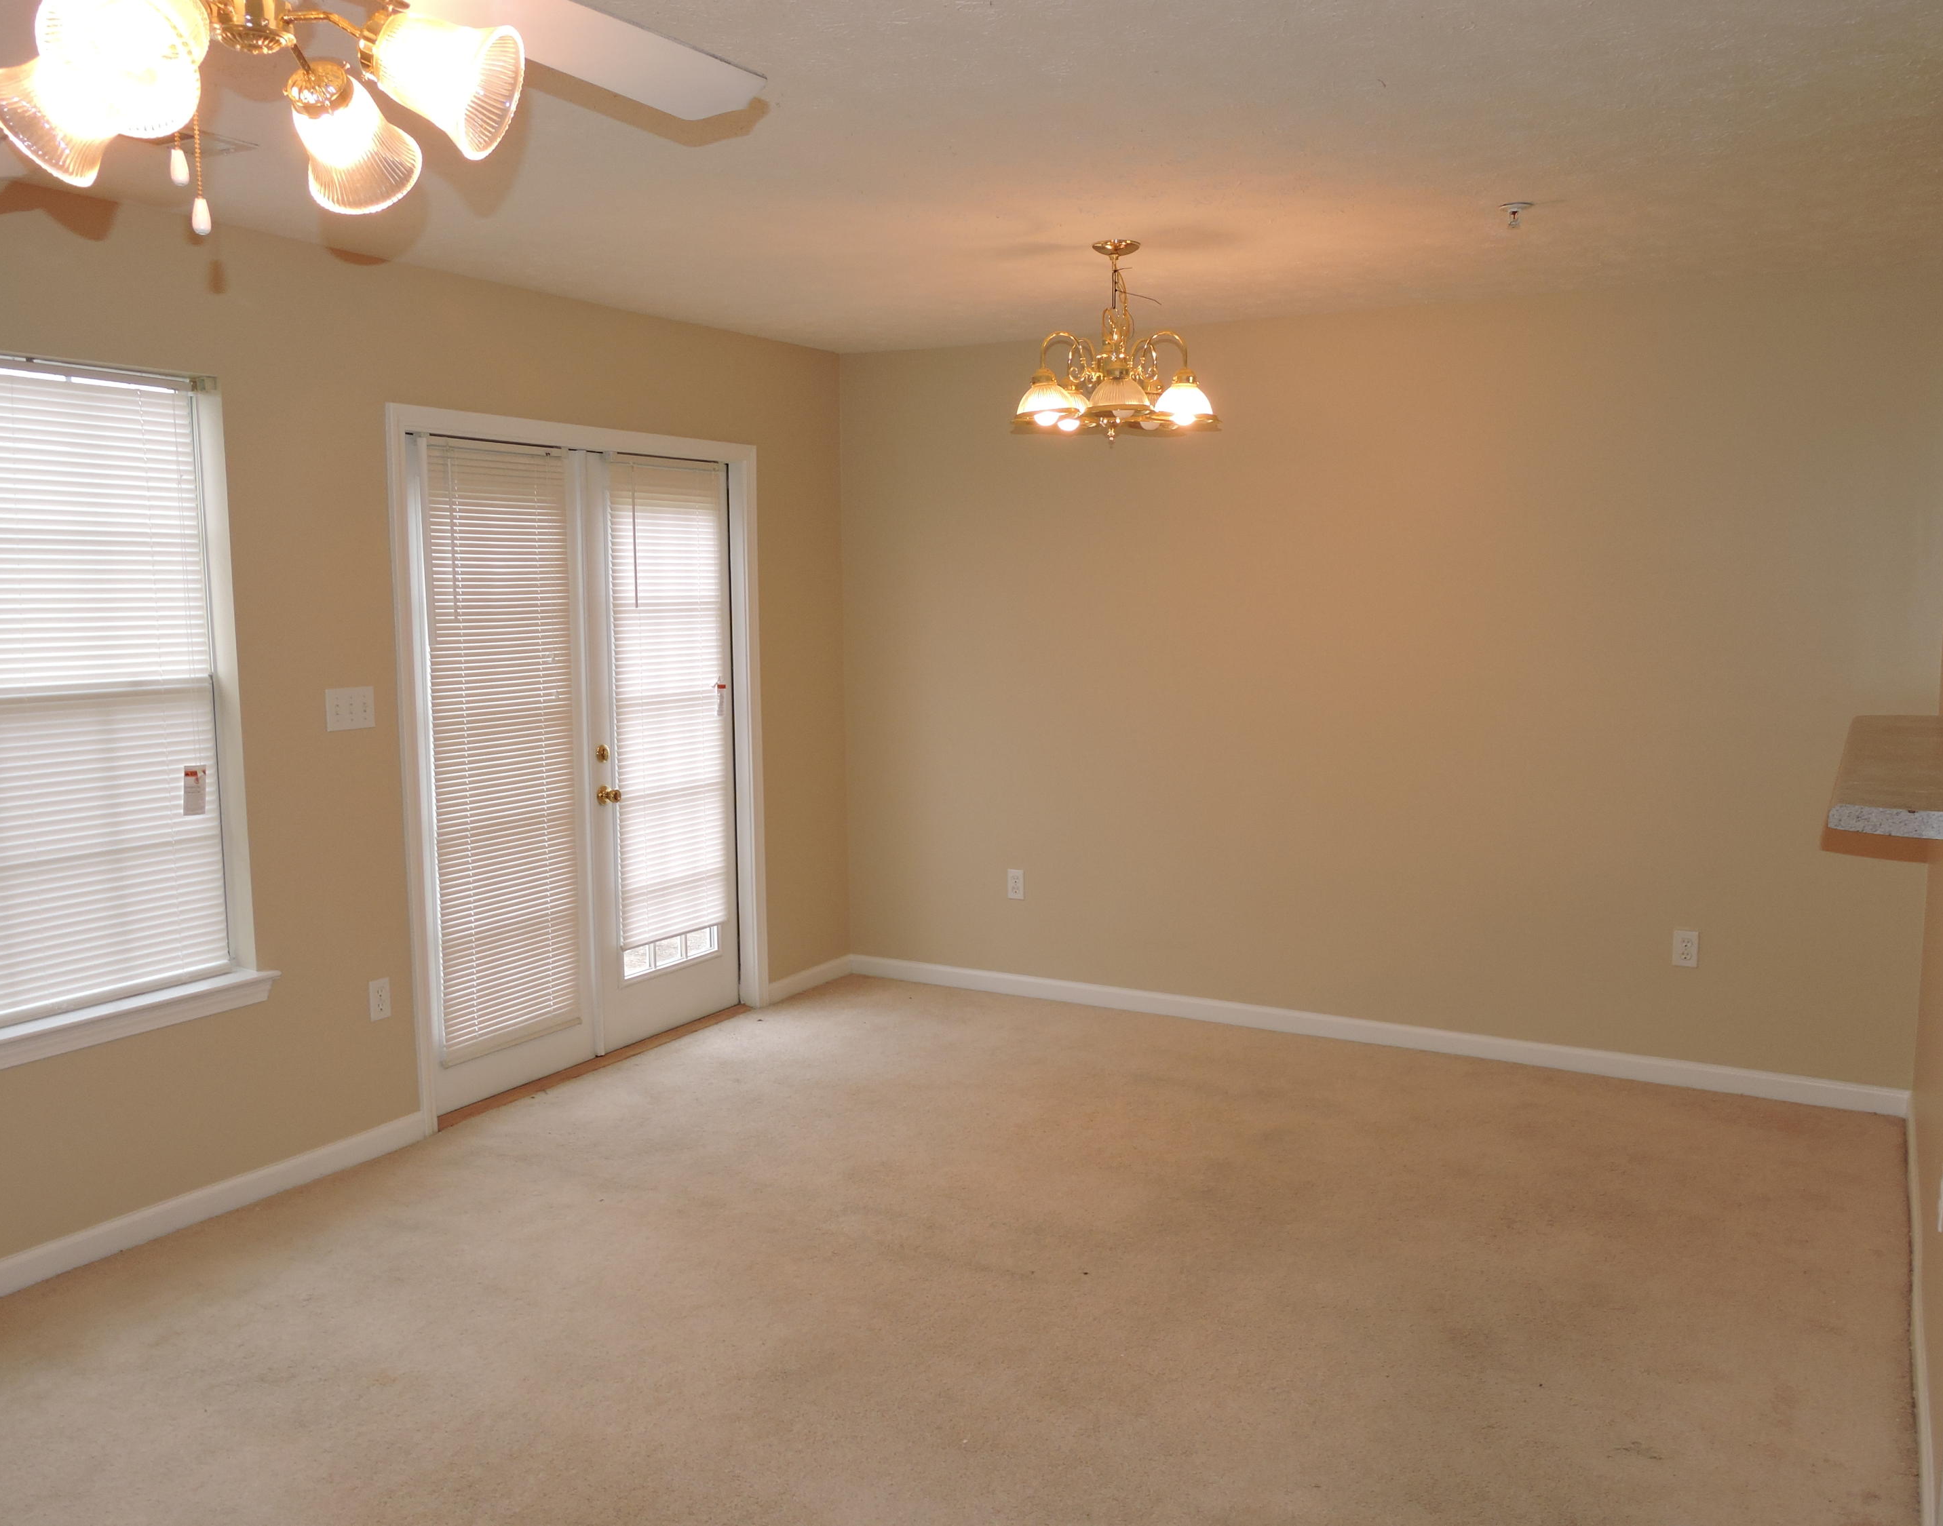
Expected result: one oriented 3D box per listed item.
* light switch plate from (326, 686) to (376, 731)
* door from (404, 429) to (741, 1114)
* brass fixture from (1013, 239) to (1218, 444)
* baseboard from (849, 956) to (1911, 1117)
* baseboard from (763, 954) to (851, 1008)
[{"bbox_3d":[-1.692,-0.148,4.490,0.008,0.113,0.160,3,7,29],"label":"light switch plate"},{"bbox_3d":[-1.263,-0.009,5.428,0.050,2.010,1.540,3,7,29],"label":"door"},{"bbox_3d":[0.390,-1.121,4.431,0.550,0.525,0.550,0,6,5],"label":"brass fixture"},{"bbox_3d":[1.151,0.921,5.815,3.784,0.082,0.015,3,7,29],"label":"baseboard"},{"bbox_3d":[-0.633,0.854,6.483,0.015,0.082,0.590,3,7,29],"label":"baseboard"}]

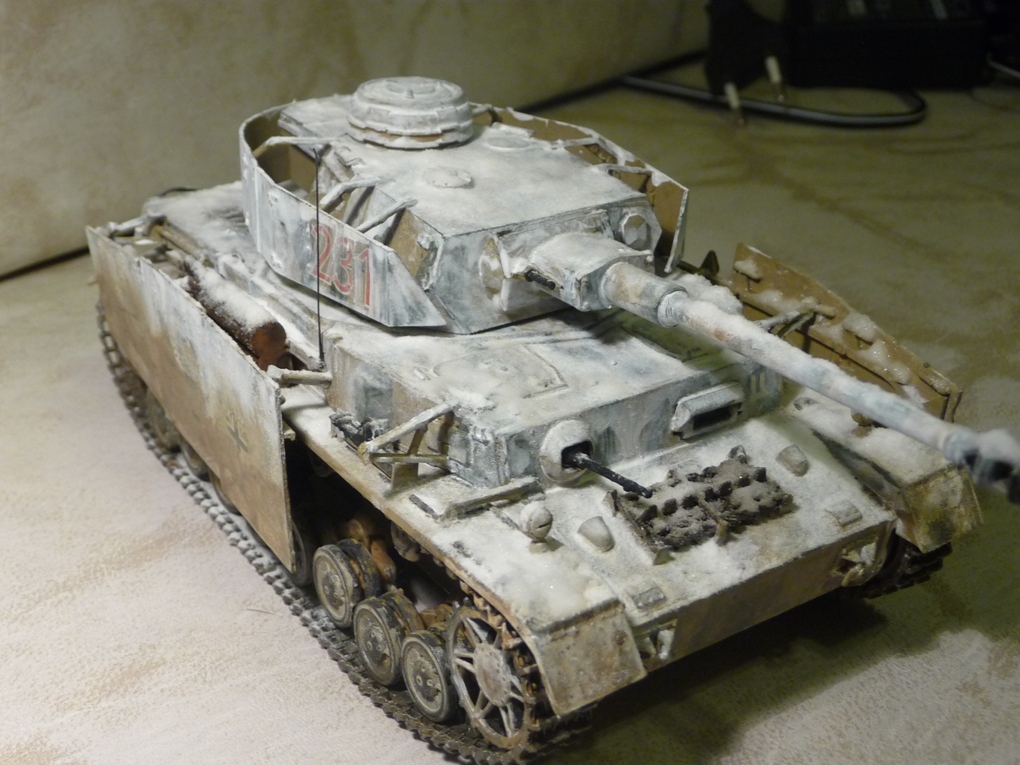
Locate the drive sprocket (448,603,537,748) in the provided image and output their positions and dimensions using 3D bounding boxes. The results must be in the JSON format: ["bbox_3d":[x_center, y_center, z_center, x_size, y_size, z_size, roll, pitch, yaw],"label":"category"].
[{"bbox_3d":[-0.001,0.039,0.182,0.006,0.021,0.021,-16,33,-32],"label":"drive sprocket"}]

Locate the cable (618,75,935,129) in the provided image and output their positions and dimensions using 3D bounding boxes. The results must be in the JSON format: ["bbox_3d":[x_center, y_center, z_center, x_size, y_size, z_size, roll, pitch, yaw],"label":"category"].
[{"bbox_3d":[0.104,-0.110,0.516,0.122,0.006,0.048,2,28,-2],"label":"cable"}]

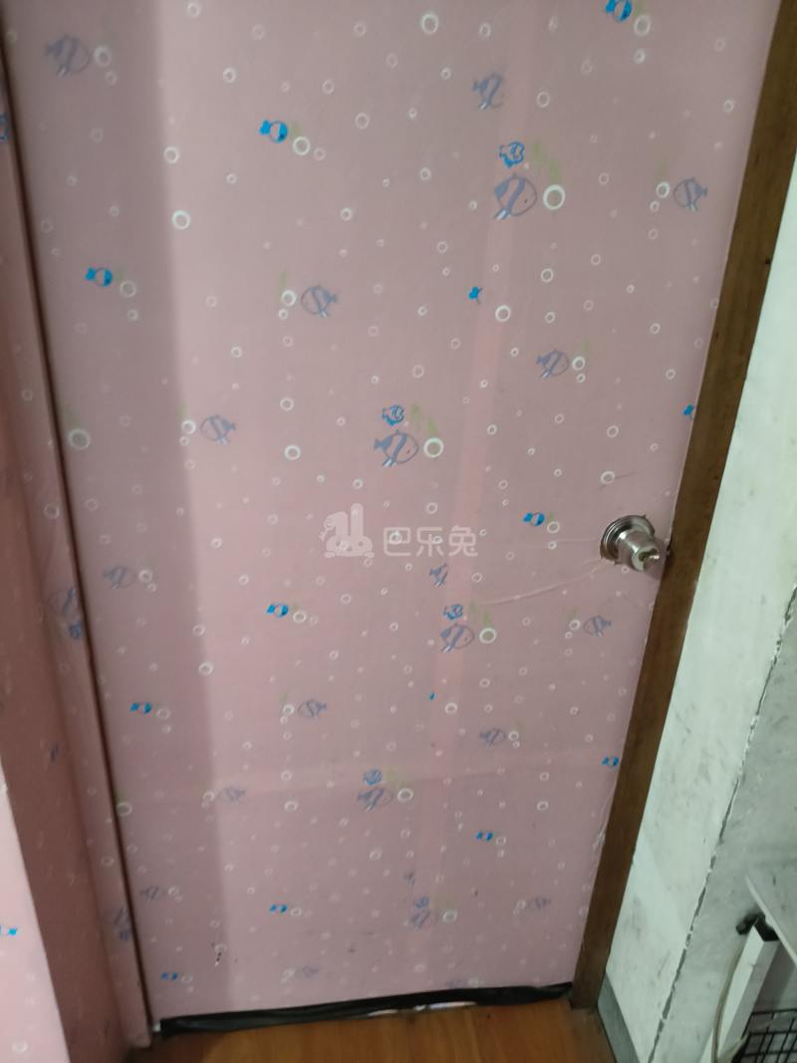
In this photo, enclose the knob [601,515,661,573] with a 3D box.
[{"bbox_3d":[0.300,0.025,1.010,0.069,0.069,0.057,-1,26,-7],"label":"knob"}]

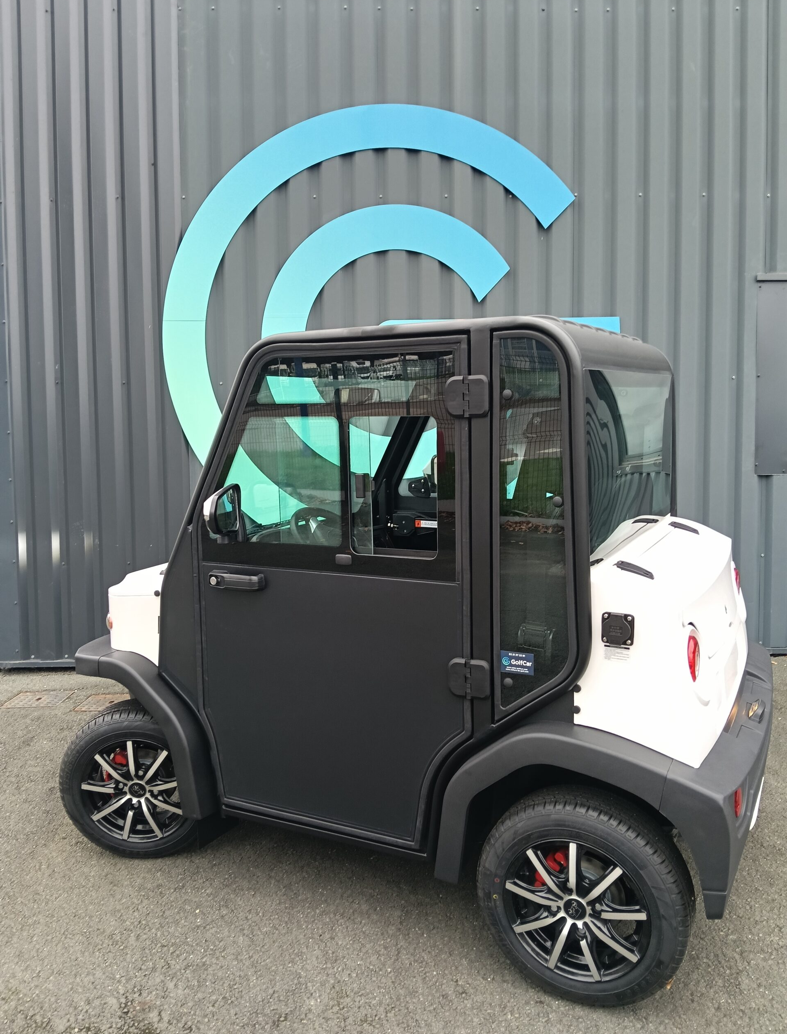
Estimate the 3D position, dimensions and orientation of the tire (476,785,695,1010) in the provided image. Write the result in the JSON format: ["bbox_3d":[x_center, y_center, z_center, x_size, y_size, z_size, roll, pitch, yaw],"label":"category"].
[{"bbox_3d":[0.476,0.969,2.061,0.535,0.530,0.165,2,5,27],"label":"tire"}]

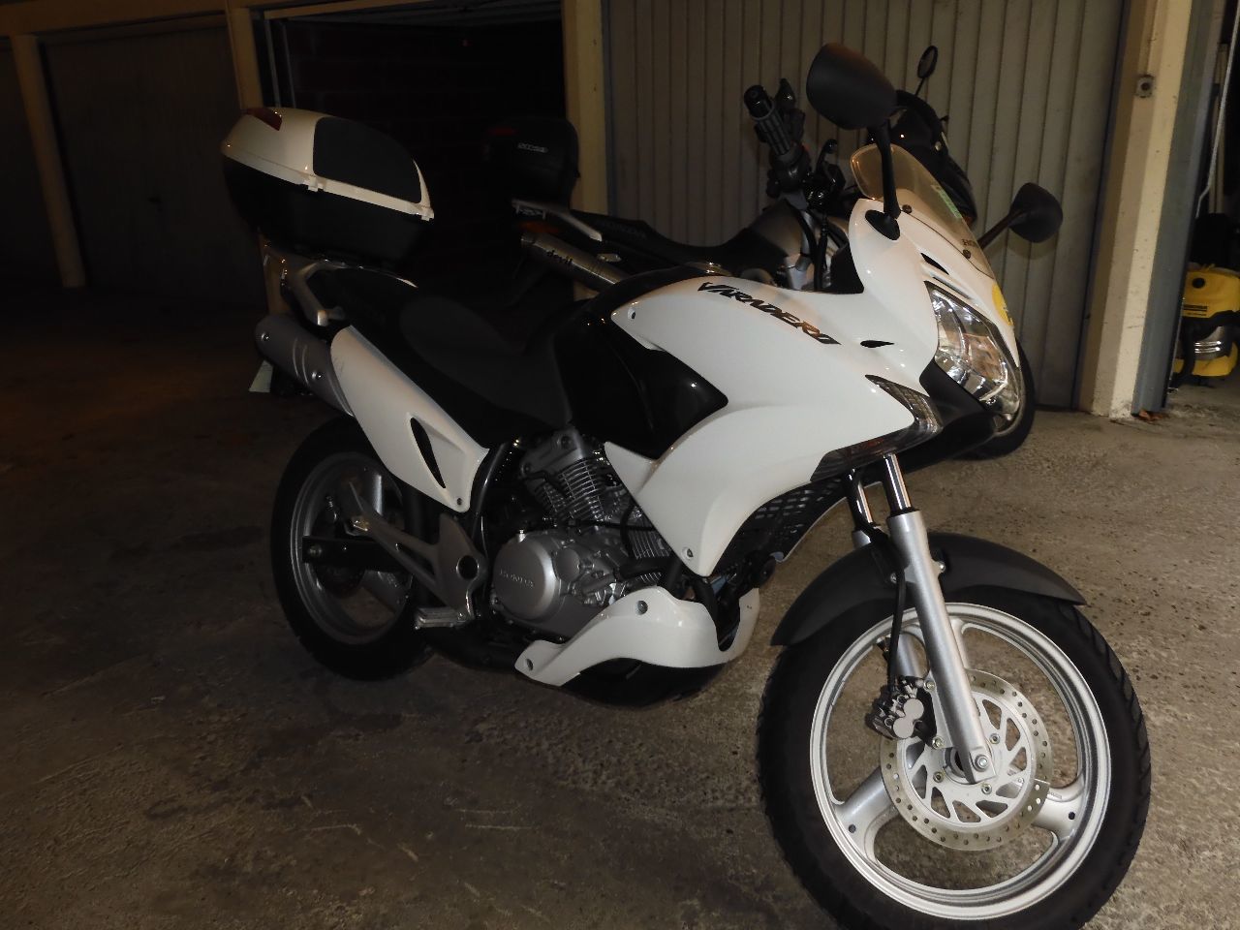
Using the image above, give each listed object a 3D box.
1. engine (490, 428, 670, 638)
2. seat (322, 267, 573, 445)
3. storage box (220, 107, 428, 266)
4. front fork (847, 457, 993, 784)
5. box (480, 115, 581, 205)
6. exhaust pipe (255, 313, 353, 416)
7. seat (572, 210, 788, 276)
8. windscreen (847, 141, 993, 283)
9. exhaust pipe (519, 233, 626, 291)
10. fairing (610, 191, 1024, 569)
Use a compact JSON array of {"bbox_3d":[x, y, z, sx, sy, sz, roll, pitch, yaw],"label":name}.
[{"bbox_3d":[-0.005,0.146,1.983,0.400,0.400,0.360,13,8,36],"label":"engine"},{"bbox_3d":[-0.342,-0.232,2.229,0.860,0.310,0.310,13,8,36],"label":"seat"},{"bbox_3d":[-0.745,-0.696,2.523,0.440,0.320,0.430,20,12,35],"label":"storage box"},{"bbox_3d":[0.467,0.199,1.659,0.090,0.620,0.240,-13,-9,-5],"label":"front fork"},{"bbox_3d":[-0.342,-1.245,4.145,0.370,0.300,0.400,12,9,14],"label":"box"},{"bbox_3d":[-0.680,-0.210,2.292,0.420,0.125,0.125,27,16,33],"label":"exhaust pipe"},{"bbox_3d":[0.214,-0.884,4.028,0.860,0.260,0.300,4,7,15],"label":"seat"},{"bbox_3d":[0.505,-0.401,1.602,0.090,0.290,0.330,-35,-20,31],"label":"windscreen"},{"bbox_3d":[-0.173,-0.791,3.958,0.460,0.110,0.110,24,12,12],"label":"exhaust pipe"},{"bbox_3d":[0.338,-0.125,1.728,0.660,0.640,0.460,13,8,36],"label":"fairing"}]

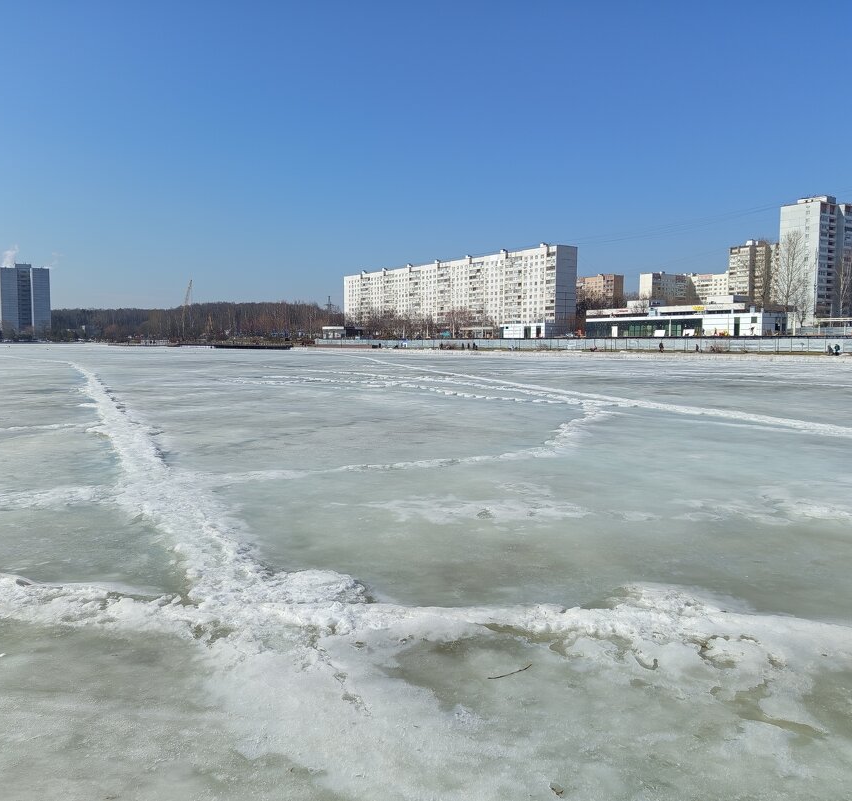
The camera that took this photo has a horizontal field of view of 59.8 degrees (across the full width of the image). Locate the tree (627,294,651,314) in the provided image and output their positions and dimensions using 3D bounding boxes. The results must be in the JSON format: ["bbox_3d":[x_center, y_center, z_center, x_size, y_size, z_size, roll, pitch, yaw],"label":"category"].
[{"bbox_3d":[47.931,-18.821,167.026,5.400,10.540,5.400,0,5,0],"label":"tree"}]

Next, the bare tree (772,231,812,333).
[{"bbox_3d":[77.465,-24.720,156.515,8.500,21.880,8.500,0,5,0],"label":"bare tree"}]

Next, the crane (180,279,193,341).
[{"bbox_3d":[-109.155,-41.235,337.773,5.500,27.640,4.200,0,5,0],"label":"crane"}]

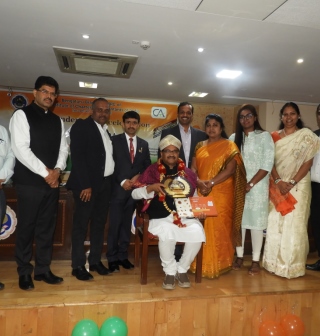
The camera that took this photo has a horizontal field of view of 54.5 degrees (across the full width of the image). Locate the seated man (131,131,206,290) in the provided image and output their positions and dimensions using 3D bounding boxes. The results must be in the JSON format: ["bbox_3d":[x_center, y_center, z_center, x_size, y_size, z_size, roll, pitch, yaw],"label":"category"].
[{"bbox_3d":[0.075,0.358,2.901,0.650,1.320,0.700,2,-1,-9],"label":"seated man"}]

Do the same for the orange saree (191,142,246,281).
[{"bbox_3d":[0.570,0.380,3.070,0.530,1.310,0.400,2,-1,24],"label":"orange saree"}]

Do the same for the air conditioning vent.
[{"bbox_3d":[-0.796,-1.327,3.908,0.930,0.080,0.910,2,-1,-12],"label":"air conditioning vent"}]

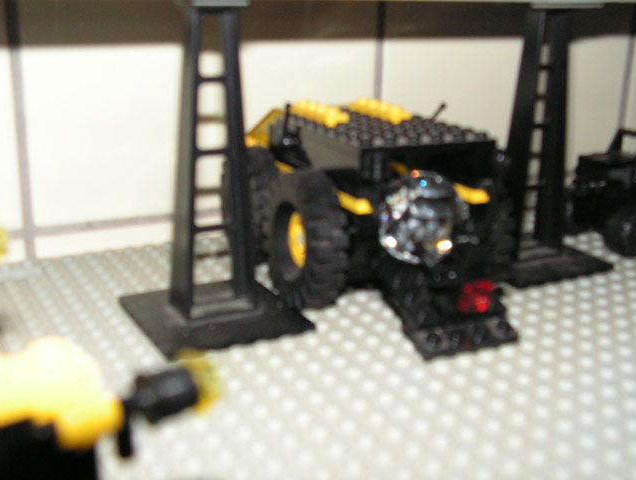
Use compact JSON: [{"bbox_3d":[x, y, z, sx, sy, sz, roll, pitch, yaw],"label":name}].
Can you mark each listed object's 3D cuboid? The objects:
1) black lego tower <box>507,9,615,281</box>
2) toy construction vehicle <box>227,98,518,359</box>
[{"bbox_3d":[0.087,-0.038,0.310,0.048,0.097,0.048,-8,20,-27],"label":"black lego tower"},{"bbox_3d":[0.022,-0.015,0.289,0.078,0.065,0.126,-7,19,-23],"label":"toy construction vehicle"}]

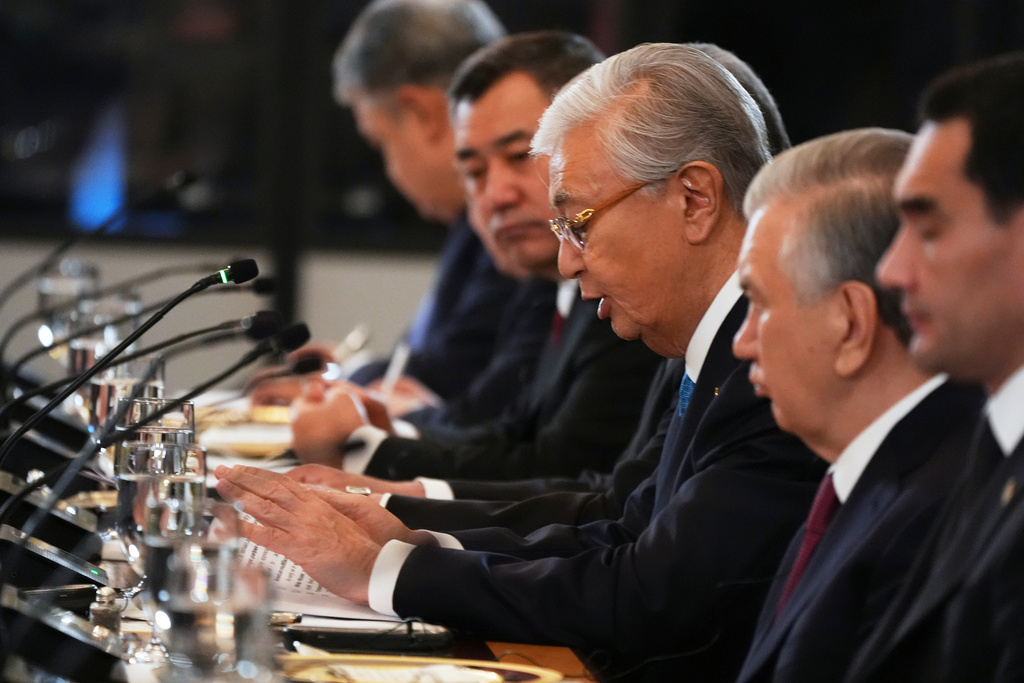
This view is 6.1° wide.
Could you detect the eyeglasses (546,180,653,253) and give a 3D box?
[{"bbox_3d":[0.113,-0.130,8.500,0.140,0.045,0.140,-25,2,-8],"label":"eyeglasses"}]

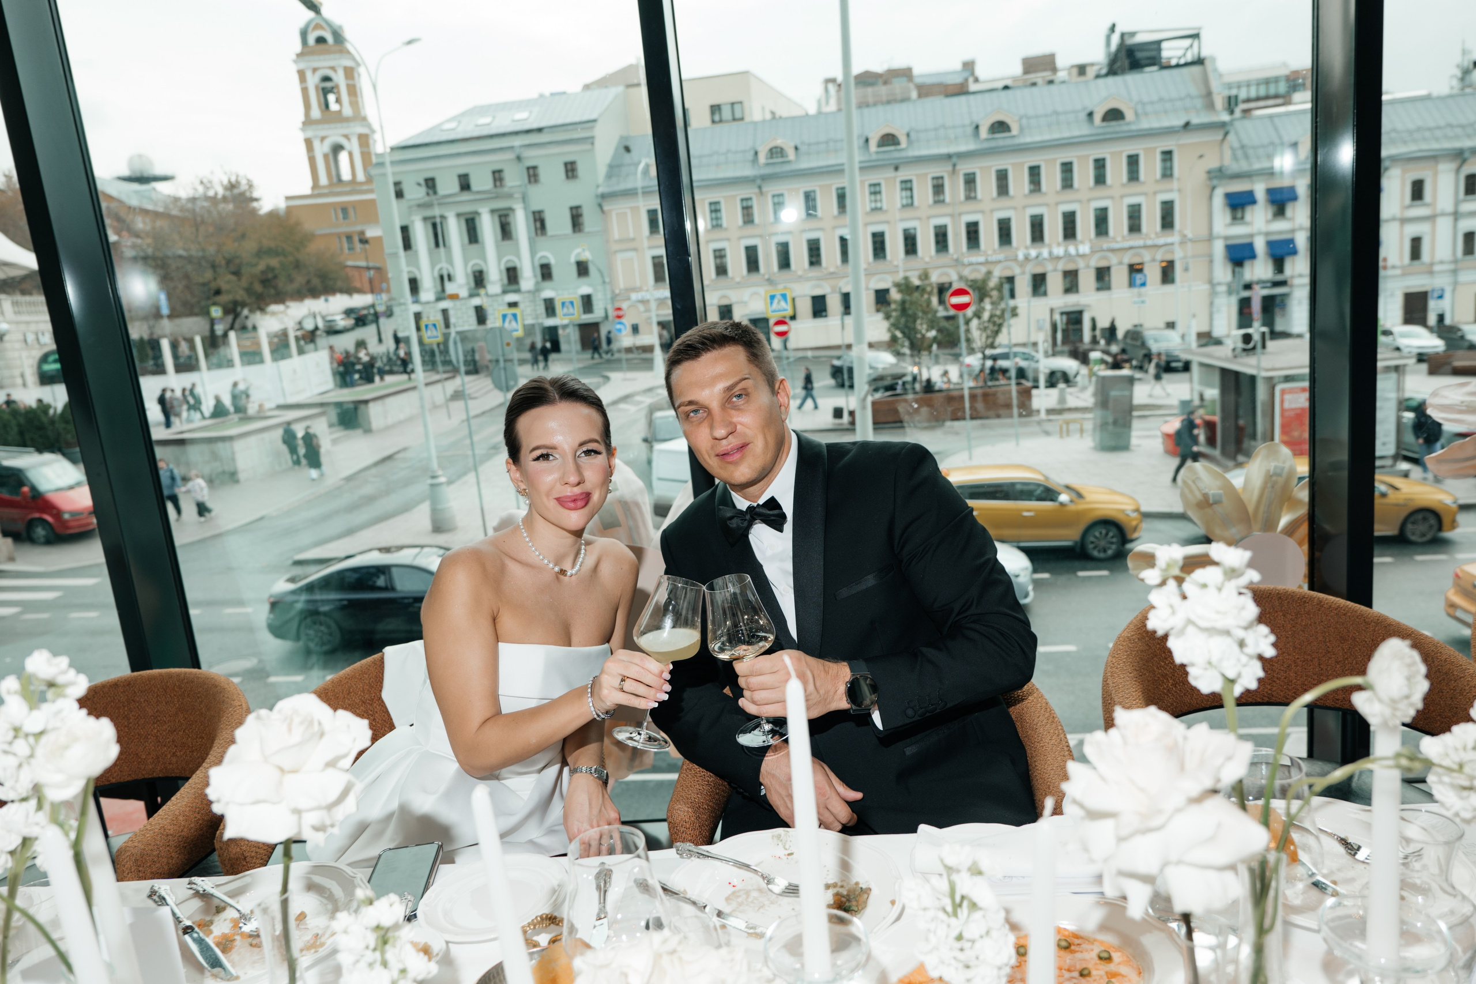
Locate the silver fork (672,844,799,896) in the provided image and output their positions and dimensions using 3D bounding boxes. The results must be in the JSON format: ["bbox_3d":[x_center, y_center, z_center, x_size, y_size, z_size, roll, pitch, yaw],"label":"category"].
[{"bbox_3d":[0.004,0.420,1.088,0.193,0.022,0.026,3,14,37],"label":"silver fork"}]

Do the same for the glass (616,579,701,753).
[{"bbox_3d":[-0.097,0.215,1.255,0.088,0.215,0.088,14,6,-4],"label":"glass"}]

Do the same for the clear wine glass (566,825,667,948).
[{"bbox_3d":[-0.094,0.391,0.810,0.088,0.217,0.088,-6,11,0],"label":"clear wine glass"}]

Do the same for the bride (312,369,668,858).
[{"bbox_3d":[-0.304,0.518,1.339,0.620,1.290,0.740,-9,12,-18],"label":"bride"}]

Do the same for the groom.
[{"bbox_3d":[0.176,0.440,1.354,0.600,1.360,0.760,-2,12,18],"label":"groom"}]

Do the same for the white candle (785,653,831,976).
[{"bbox_3d":[0.058,0.298,0.889,0.025,0.320,0.025,-6,11,0],"label":"white candle"}]

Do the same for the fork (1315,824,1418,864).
[{"bbox_3d":[0.618,0.360,1.045,0.180,0.022,0.026,4,15,41],"label":"fork"}]

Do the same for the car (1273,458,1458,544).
[{"bbox_3d":[11.070,0.130,19.050,4.750,1.460,1.850,-4,11,10],"label":"car"}]

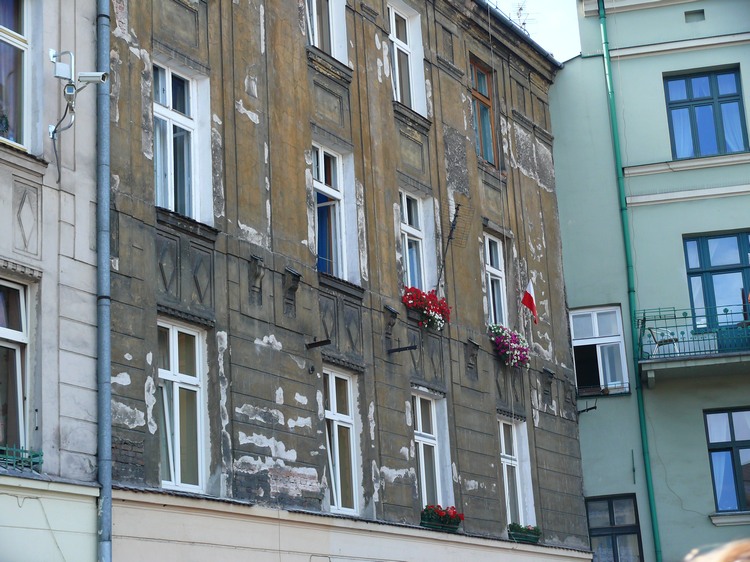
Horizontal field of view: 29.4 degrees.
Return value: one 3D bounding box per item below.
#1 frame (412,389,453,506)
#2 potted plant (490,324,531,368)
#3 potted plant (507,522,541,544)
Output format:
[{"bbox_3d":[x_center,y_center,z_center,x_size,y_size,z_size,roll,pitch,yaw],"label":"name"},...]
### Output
[{"bbox_3d":[0.823,2.890,23.059,0.180,2.101,1.160,-13,-19,29],"label":"frame"},{"bbox_3d":[2.436,1.197,25.685,0.356,0.661,1.006,-14,-20,31],"label":"potted plant"},{"bbox_3d":[2.595,4.452,25.288,0.210,0.305,1.210,-13,-19,29],"label":"potted plant"}]

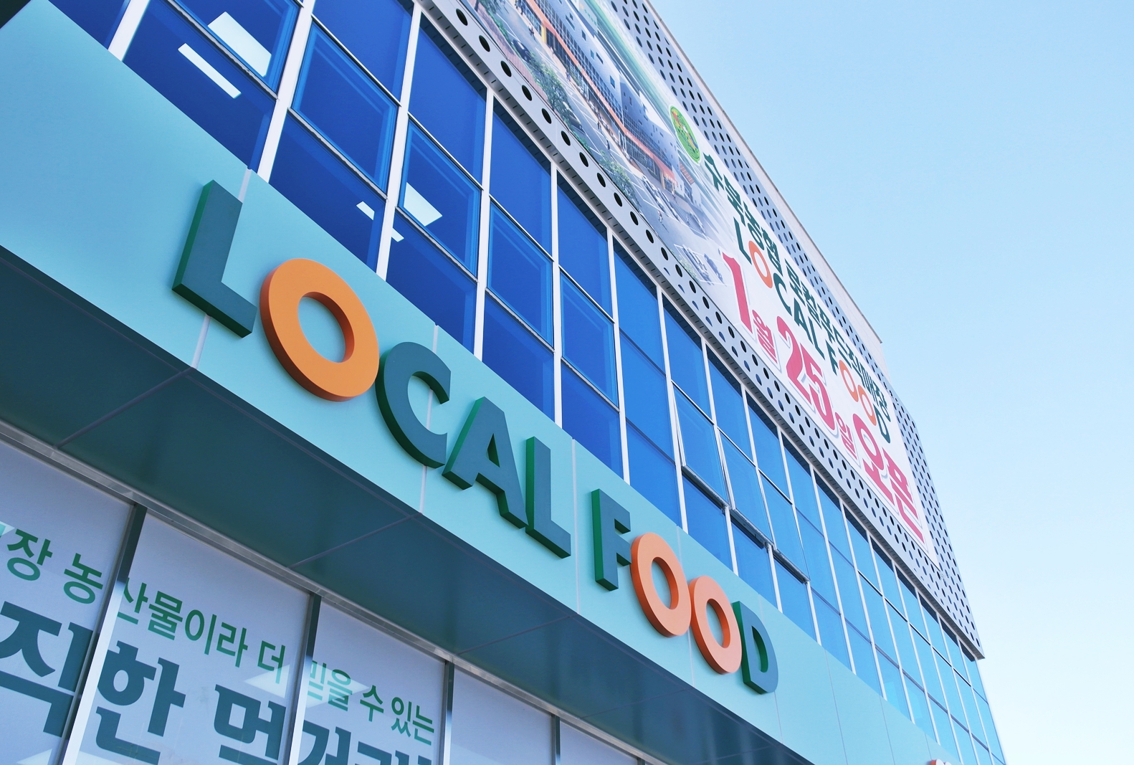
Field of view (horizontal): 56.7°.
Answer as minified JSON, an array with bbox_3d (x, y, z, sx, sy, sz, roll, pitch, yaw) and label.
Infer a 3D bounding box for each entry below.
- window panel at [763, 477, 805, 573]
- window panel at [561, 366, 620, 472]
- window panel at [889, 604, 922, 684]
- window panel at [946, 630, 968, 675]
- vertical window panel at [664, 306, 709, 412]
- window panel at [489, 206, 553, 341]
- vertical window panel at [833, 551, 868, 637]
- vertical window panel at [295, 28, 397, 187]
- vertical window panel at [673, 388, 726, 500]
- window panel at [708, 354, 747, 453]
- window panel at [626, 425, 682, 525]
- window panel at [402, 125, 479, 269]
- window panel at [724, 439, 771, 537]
[{"bbox_3d":[2.371,1.563,11.422,0.070,0.960,0.892,-26,-44,23],"label":"window panel"},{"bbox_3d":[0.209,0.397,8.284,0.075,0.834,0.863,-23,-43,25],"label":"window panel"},{"bbox_3d":[4.517,3.512,14.020,0.075,0.854,0.863,-23,-43,25],"label":"window panel"},{"bbox_3d":[6.052,4.231,16.317,0.080,0.633,0.826,-23,-43,25],"label":"window panel"},{"bbox_3d":[1.245,-0.240,10.821,0.075,0.970,0.863,-23,-43,25],"label":"vertical window panel"},{"bbox_3d":[-0.355,-0.853,8.238,0.075,0.854,0.863,-23,-43,25],"label":"window panel"},{"bbox_3d":[3.430,2.539,12.722,0.070,0.960,0.892,-23,-43,25],"label":"vertical window panel"},{"bbox_3d":[-1.437,-1.823,6.953,0.075,0.854,0.863,-23,-43,25],"label":"vertical window panel"},{"bbox_3d":[1.295,0.586,10.155,0.075,0.883,0.863,-27,-44,23],"label":"vertical window panel"},{"bbox_3d":[1.764,0.275,11.320,0.080,0.936,0.826,-23,-43,25],"label":"window panel"},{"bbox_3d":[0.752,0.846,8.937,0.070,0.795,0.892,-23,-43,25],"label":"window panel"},{"bbox_3d":[-0.896,-1.338,7.595,0.075,0.854,0.863,-23,-43,25],"label":"window panel"},{"bbox_3d":[1.836,1.071,10.798,0.075,0.883,0.863,-27,-44,23],"label":"window panel"}]

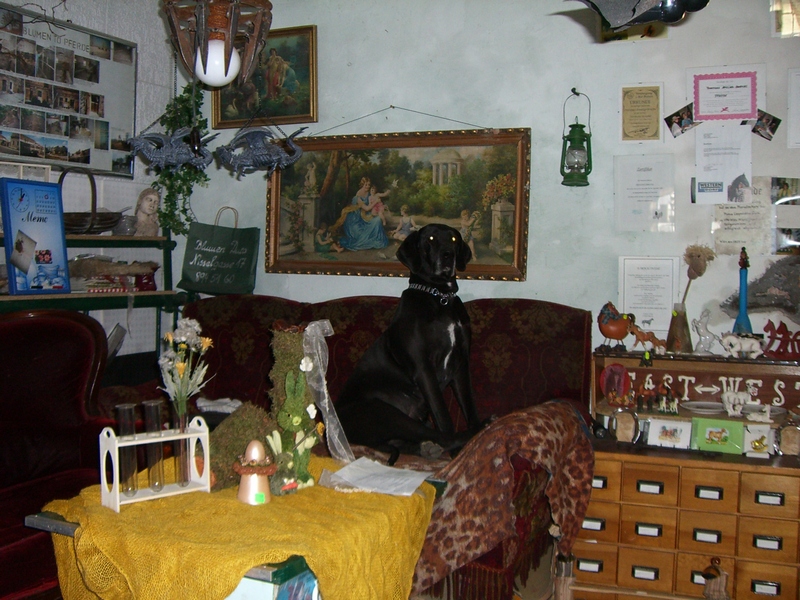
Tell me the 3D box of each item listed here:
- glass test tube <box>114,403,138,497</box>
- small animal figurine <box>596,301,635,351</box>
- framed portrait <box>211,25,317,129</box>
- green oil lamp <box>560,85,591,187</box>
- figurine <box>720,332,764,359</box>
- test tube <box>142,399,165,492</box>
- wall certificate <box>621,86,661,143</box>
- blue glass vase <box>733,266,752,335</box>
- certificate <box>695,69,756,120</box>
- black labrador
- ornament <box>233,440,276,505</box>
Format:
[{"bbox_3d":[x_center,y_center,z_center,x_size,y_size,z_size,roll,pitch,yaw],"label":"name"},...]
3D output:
[{"bbox_3d":[-0.701,0.390,2.264,0.048,0.236,0.048,2,3,21],"label":"glass test tube"},{"bbox_3d":[0.857,0.103,3.484,0.151,0.194,0.095,1,3,5],"label":"small animal figurine"},{"bbox_3d":[-0.628,-1.034,4.088,0.553,0.446,0.040,2,3,21],"label":"framed portrait"},{"bbox_3d":[0.710,-0.654,3.533,0.127,0.390,0.115,2,3,21],"label":"green oil lamp"},{"bbox_3d":[1.280,0.172,3.283,0.161,0.093,0.055,1,3,7],"label":"figurine"},{"bbox_3d":[-0.647,0.389,2.320,0.048,0.237,0.048,2,3,21],"label":"test tube"},{"bbox_3d":[0.961,-0.743,3.497,0.153,0.216,0.008,2,3,21],"label":"wall certificate"},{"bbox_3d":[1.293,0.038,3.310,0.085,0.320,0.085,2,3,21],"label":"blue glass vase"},{"bbox_3d":[1.254,-0.781,3.379,0.231,0.182,0.008,2,3,21],"label":"certificate"},{"bbox_3d":[0.041,0.119,3.120,0.530,0.780,0.330,3,3,37],"label":"black labrador"},{"bbox_3d":[-0.383,0.451,2.325,0.111,0.164,0.111,0,3,-9],"label":"ornament"}]

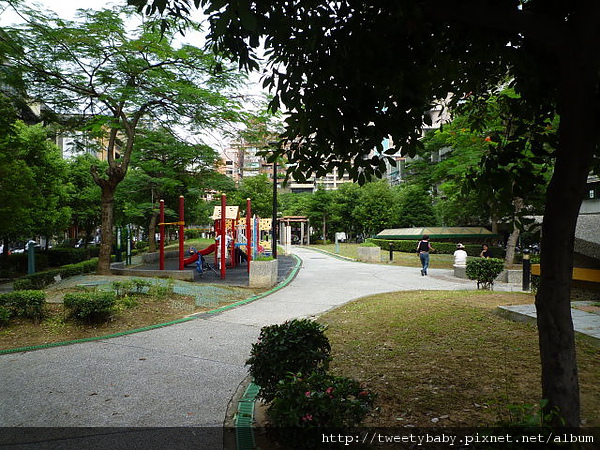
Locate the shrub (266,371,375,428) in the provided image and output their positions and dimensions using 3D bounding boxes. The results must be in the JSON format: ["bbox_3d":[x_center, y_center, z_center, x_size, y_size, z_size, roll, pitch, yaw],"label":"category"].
[{"bbox_3d":[0.180,1.451,3.675,0.900,0.460,0.720,0,-1,0],"label":"shrub"}]

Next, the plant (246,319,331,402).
[{"bbox_3d":[-0.110,1.326,4.378,0.840,0.740,0.750,0,-1,0],"label":"plant"}]

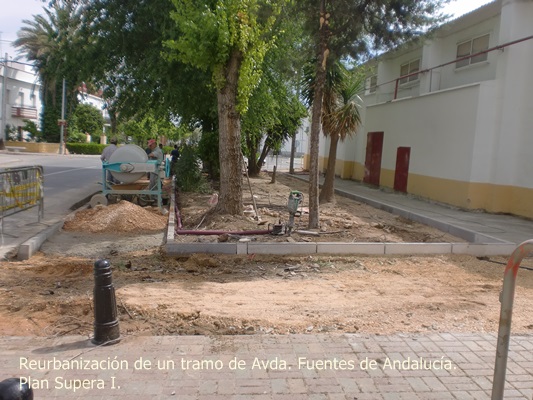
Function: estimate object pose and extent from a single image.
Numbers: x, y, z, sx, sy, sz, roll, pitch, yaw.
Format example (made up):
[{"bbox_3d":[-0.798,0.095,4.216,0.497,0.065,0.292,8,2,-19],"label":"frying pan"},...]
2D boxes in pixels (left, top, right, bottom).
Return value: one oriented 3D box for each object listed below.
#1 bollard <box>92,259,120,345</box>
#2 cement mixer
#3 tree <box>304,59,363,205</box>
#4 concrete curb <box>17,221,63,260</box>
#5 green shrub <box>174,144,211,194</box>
[{"bbox_3d":[-1.126,0.708,3.796,0.200,0.585,0.200,0,6,-17],"label":"bollard"},{"bbox_3d":[-3.427,-0.582,13.338,1.700,1.500,1.150,0,6,-10],"label":"cement mixer"},{"bbox_3d":[1.756,-1.769,14.125,1.580,3.650,1.500,2,5,7],"label":"tree"},{"bbox_3d":[-3.437,0.591,8.383,0.140,0.210,2.400,0,6,-10],"label":"concrete curb"},{"bbox_3d":[-2.291,-0.975,16.689,1.120,1.470,1.100,1,6,-8],"label":"green shrub"}]

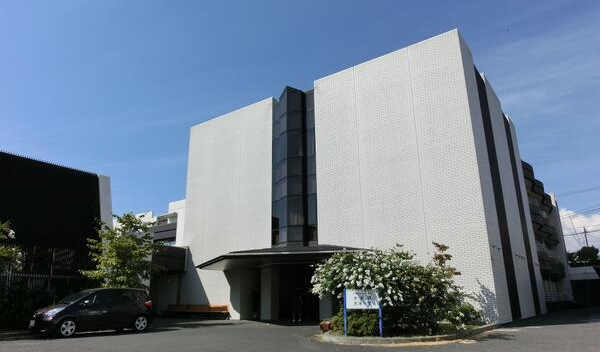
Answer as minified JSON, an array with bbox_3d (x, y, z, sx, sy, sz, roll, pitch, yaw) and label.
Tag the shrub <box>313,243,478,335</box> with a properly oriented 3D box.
[{"bbox_3d":[2.947,3.550,13.120,3.700,2.600,4.300,-12,-20,34],"label":"shrub"}]

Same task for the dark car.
[{"bbox_3d":[-7.263,4.799,14.752,1.695,1.525,3.900,-14,-22,38],"label":"dark car"}]

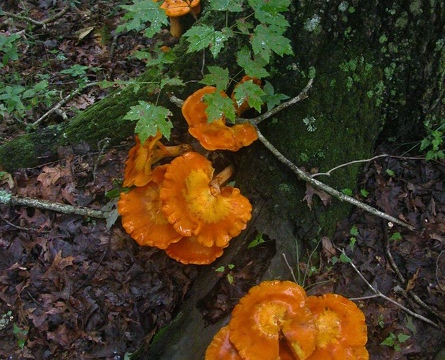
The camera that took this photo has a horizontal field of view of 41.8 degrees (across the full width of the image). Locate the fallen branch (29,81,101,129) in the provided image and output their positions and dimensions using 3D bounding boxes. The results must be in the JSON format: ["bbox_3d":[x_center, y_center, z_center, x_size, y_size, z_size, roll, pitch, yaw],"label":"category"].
[{"bbox_3d":[-0.467,-0.231,1.792,0.055,0.038,0.266,29,50,28],"label":"fallen branch"}]

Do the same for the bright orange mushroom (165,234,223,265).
[{"bbox_3d":[-0.062,0.129,1.335,0.150,0.040,0.140,-2,49,2],"label":"bright orange mushroom"}]

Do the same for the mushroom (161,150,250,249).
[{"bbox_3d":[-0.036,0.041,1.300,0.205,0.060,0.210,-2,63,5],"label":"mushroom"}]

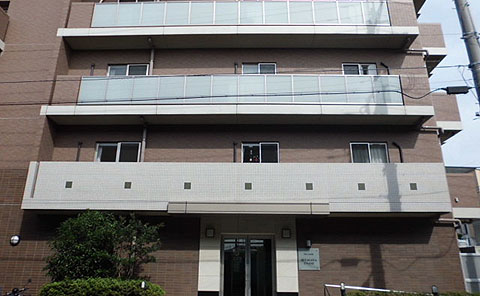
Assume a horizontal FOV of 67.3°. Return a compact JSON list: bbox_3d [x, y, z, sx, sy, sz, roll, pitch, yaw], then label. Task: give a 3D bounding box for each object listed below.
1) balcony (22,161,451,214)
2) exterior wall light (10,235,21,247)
[{"bbox_3d":[-0.163,1.237,10.665,12.030,1.430,0.890,0,-19,2],"label":"balcony"},{"bbox_3d":[-6.581,2.720,10.567,0.240,0.270,0.140,0,-19,2],"label":"exterior wall light"}]

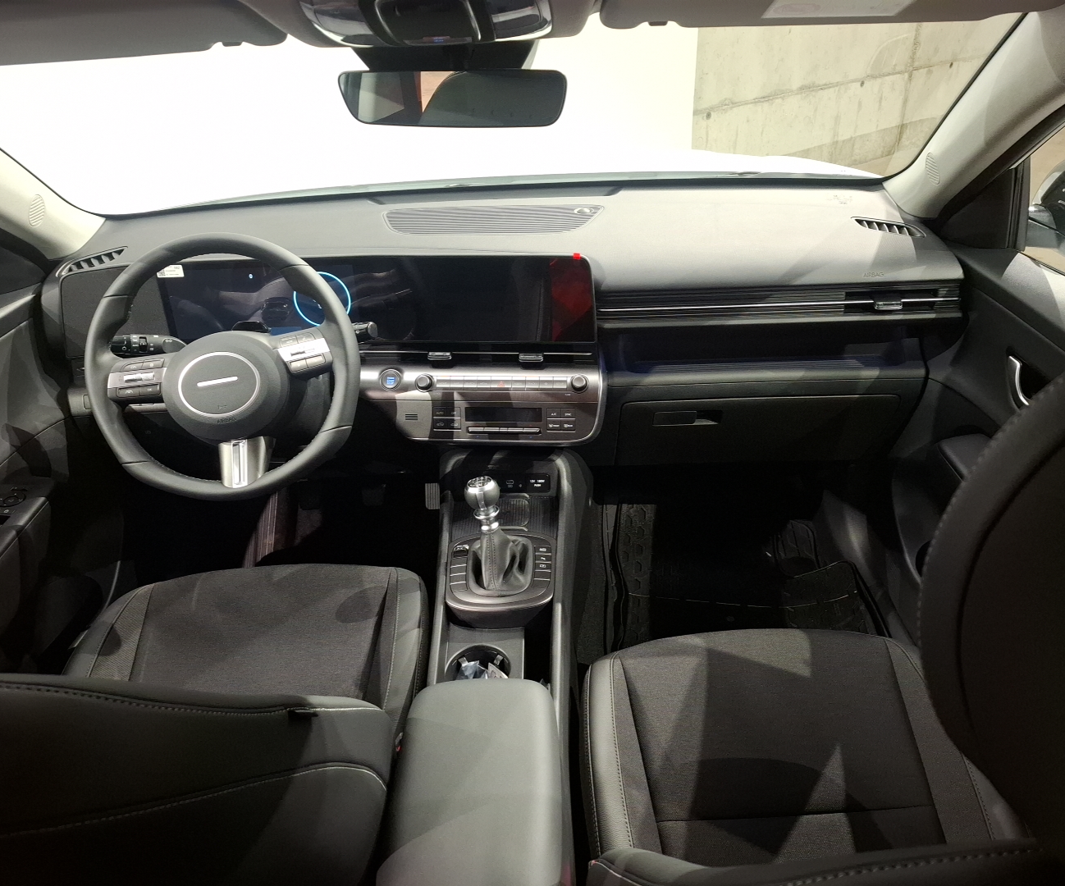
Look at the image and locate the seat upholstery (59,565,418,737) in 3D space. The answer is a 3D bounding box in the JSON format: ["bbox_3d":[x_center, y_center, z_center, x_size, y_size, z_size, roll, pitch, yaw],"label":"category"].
[{"bbox_3d":[-0.420,0.387,1.075,0.500,0.180,0.510,-3,27,0],"label":"seat upholstery"}]

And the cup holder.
[{"bbox_3d":[-0.061,0.295,0.927,0.082,0.075,0.082,-3,27,0],"label":"cup holder"}]

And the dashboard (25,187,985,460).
[{"bbox_3d":[-0.059,-0.233,1.424,1.390,0.400,0.480,-3,27,0],"label":"dashboard"}]

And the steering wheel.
[{"bbox_3d":[-0.417,-0.102,1.088,0.370,0.365,0.110,-3,0,0],"label":"steering wheel"}]

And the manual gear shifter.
[{"bbox_3d":[-0.047,0.104,1.039,0.090,0.165,0.110,-3,27,0],"label":"manual gear shifter"}]

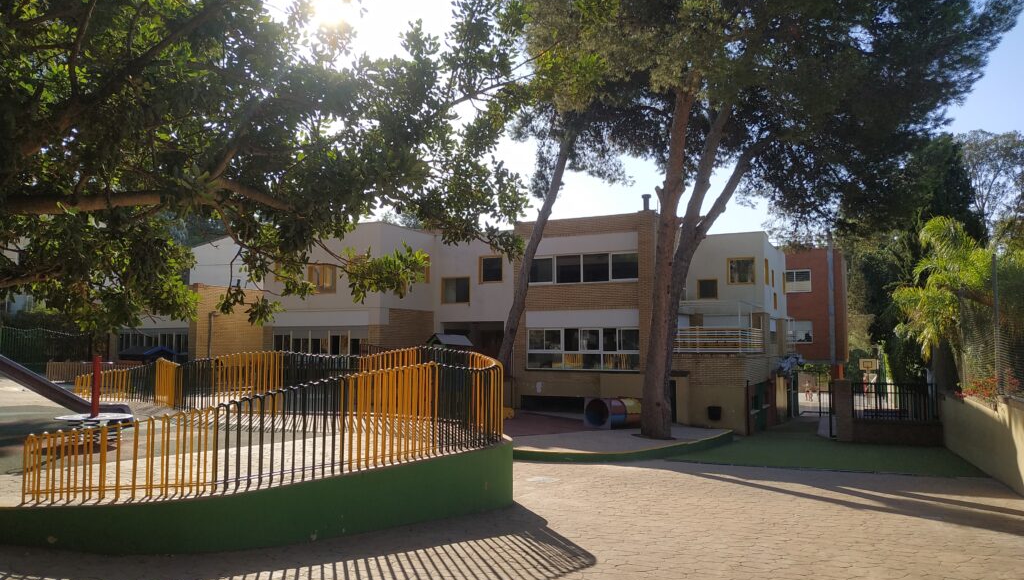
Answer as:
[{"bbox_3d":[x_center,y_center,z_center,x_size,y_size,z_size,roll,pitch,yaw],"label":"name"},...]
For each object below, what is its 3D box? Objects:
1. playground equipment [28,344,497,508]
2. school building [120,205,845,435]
[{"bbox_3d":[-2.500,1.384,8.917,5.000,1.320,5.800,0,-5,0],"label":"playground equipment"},{"bbox_3d":[-2.849,2.041,37.638,31.310,8.190,17.100,-2,-5,27],"label":"school building"}]

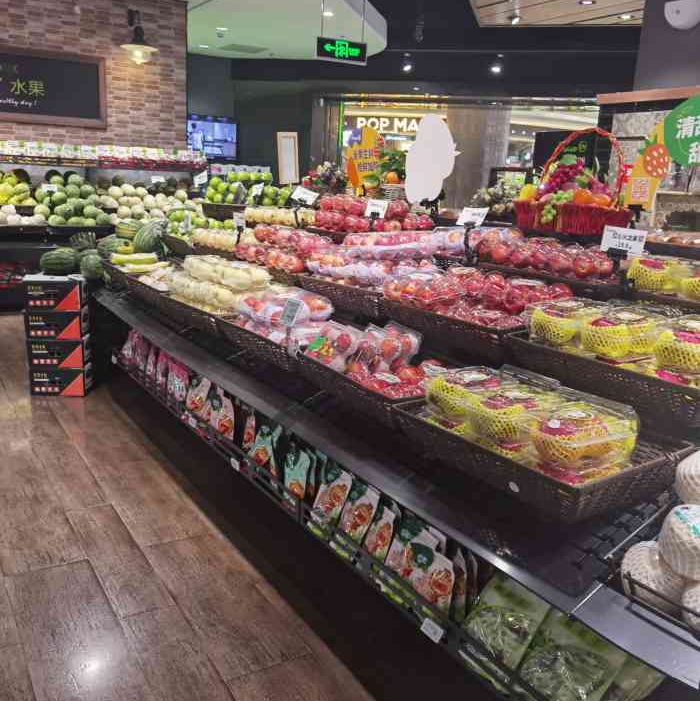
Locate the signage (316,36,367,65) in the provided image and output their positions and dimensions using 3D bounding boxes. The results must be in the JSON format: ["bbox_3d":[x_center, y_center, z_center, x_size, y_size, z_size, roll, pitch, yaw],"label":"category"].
[{"bbox_3d":[-0.046,-1.956,4.750,0.360,0.130,0.030,-4,14,-28],"label":"signage"}]

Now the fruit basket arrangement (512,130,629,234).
[{"bbox_3d":[0.929,-0.701,3.026,0.290,0.430,0.430,-5,14,-30],"label":"fruit basket arrangement"}]

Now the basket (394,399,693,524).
[{"bbox_3d":[0.421,0.212,1.708,0.350,0.105,0.615,-12,17,-29],"label":"basket"}]

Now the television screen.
[{"bbox_3d":[-2.492,-3.631,12.553,1.160,0.660,0.070,-5,14,-30],"label":"television screen"}]

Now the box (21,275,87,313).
[{"bbox_3d":[-1.995,-0.387,4.968,0.349,0.196,0.254,1,12,-9],"label":"box"}]

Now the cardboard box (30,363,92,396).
[{"bbox_3d":[-1.995,0.197,5.051,0.349,0.196,0.254,1,12,-9],"label":"cardboard box"}]

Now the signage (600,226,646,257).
[{"bbox_3d":[0.851,-0.342,2.260,0.010,0.083,0.150,9,7,-32],"label":"signage"}]

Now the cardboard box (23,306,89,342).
[{"bbox_3d":[-1.952,-0.187,4.877,0.348,0.185,0.260,0,12,-7],"label":"cardboard box"}]

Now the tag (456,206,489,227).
[{"bbox_3d":[0.483,-0.524,2.858,0.010,0.085,0.148,24,-2,-33],"label":"tag"}]

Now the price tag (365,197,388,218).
[{"bbox_3d":[0.124,-0.652,3.353,0.115,0.080,0.006,13,2,41],"label":"price tag"}]

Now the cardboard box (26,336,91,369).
[{"bbox_3d":[-1.982,0.009,4.992,0.349,0.196,0.254,1,12,-9],"label":"cardboard box"}]

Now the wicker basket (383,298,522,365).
[{"bbox_3d":[0.434,-0.094,2.438,0.350,0.105,0.607,-12,17,-29],"label":"wicker basket"}]

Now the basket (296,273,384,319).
[{"bbox_3d":[0.111,-0.220,2.966,0.350,0.105,0.630,-12,17,-29],"label":"basket"}]

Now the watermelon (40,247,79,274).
[{"bbox_3d":[-1.943,-0.595,4.868,0.265,0.185,0.190,0,12,-7],"label":"watermelon"}]

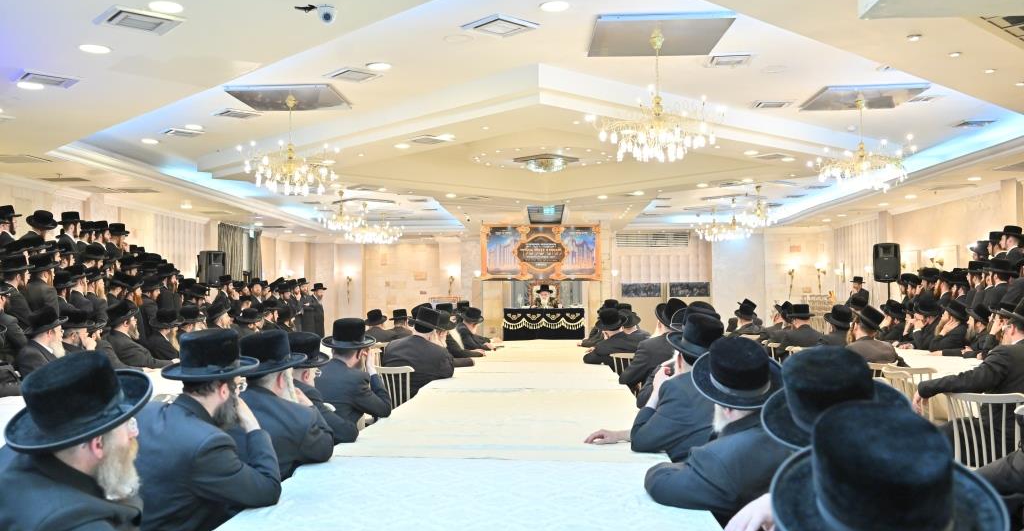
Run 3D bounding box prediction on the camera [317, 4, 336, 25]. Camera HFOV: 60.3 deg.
[{"bbox_3d":[-1.053,-1.422,5.004,0.110,0.095,0.110,0,-2,-12],"label":"camera"}]

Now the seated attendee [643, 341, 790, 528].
[{"bbox_3d":[0.800,0.960,3.471,0.850,1.365,0.680,-2,-2,40],"label":"seated attendee"}]

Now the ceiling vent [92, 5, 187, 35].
[{"bbox_3d":[-2.658,-1.764,6.290,0.480,0.060,0.480,2,-3,-42],"label":"ceiling vent"}]

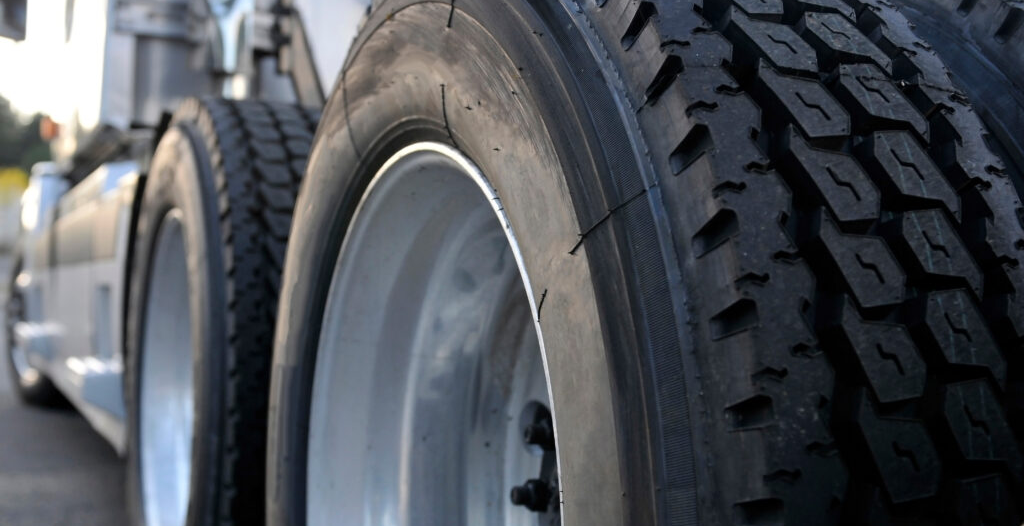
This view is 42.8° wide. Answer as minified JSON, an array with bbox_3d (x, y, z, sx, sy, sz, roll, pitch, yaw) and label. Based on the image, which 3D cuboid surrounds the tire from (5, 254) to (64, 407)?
[{"bbox_3d":[-2.689,0.324,7.439,0.285,1.040,1.040,2,-2,-23],"label":"tire"}]

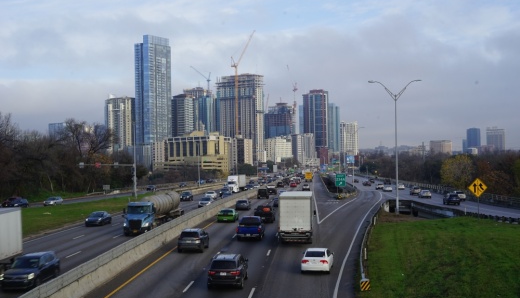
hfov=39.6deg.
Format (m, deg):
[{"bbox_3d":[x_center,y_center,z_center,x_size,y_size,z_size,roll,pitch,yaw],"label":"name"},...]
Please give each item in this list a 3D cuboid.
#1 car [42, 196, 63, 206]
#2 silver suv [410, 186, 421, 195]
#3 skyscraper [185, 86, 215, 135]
[{"bbox_3d":[-36.052,9.218,126.000,1.790,1.470,4.500,-1,0,6],"label":"car"},{"bbox_3d":[30.871,8.322,143.000,1.900,1.720,4.700,-1,0,3],"label":"silver suv"},{"bbox_3d":[-98.102,-35.971,1180.000,46.000,129.170,34.000,-1,0,39],"label":"skyscraper"}]

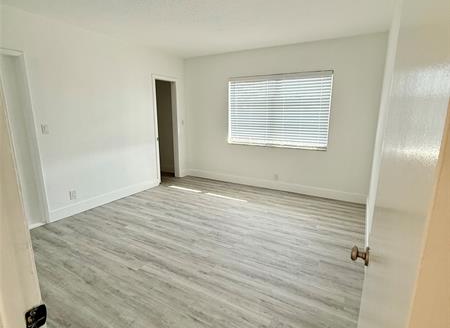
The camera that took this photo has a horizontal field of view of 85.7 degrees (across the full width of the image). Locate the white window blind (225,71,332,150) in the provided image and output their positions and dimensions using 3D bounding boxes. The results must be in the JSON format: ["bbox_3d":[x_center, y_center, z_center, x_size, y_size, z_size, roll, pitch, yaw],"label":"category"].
[{"bbox_3d":[0.875,-0.928,4.275,1.795,1.185,0.060,7,14,29],"label":"white window blind"}]

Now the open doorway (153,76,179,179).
[{"bbox_3d":[-1.158,-0.655,4.841,0.130,2.063,0.688,7,14,29],"label":"open doorway"}]

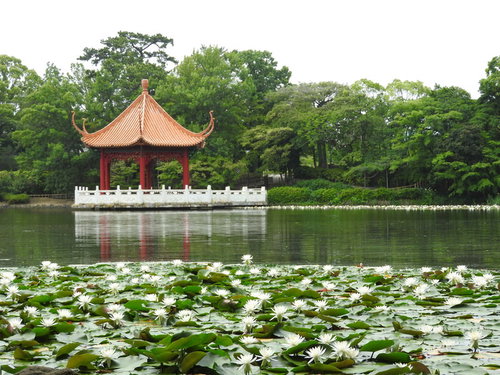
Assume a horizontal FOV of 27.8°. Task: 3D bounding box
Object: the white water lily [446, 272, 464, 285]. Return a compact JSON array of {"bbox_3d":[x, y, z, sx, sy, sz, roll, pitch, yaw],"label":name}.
[{"bbox_3d":[2.440,1.081,12.005,0.190,0.110,0.170,0,0,0],"label":"white water lily"}]

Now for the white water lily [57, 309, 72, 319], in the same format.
[{"bbox_3d":[-1.688,1.146,9.200,0.146,0.076,0.146,0,0,0],"label":"white water lily"}]

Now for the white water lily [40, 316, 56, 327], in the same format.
[{"bbox_3d":[-1.774,1.182,8.921,0.141,0.071,0.141,0,0,0],"label":"white water lily"}]

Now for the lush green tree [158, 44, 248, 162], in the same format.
[{"bbox_3d":[-3.679,-5.380,80.000,7.437,11.552,7.121,0,0,0],"label":"lush green tree"}]

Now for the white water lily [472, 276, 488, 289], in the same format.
[{"bbox_3d":[2.622,1.081,11.500,0.182,0.110,0.170,0,0,0],"label":"white water lily"}]

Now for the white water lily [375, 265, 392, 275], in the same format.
[{"bbox_3d":[1.900,1.172,14.393,0.207,0.116,0.207,0,0,0],"label":"white water lily"}]

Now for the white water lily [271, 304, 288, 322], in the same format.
[{"bbox_3d":[0.225,0.965,7.711,0.137,0.122,0.137,0,0,0],"label":"white water lily"}]

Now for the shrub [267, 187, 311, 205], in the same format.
[{"bbox_3d":[2.970,0.617,78.000,3.500,1.450,2.500,0,0,0],"label":"shrub"}]

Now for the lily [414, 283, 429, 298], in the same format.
[{"bbox_3d":[1.798,1.080,10.620,0.145,0.140,0.145,0,0,0],"label":"lily"}]

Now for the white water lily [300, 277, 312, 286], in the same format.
[{"bbox_3d":[0.691,1.150,12.366,0.147,0.107,0.147,0,0,0],"label":"white water lily"}]

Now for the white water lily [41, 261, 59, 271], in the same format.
[{"bbox_3d":[-2.536,0.995,12.819,0.228,0.106,0.140,0,0,0],"label":"white water lily"}]

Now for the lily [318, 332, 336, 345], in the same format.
[{"bbox_3d":[0.496,0.977,6.498,0.119,0.070,0.119,0,0,0],"label":"lily"}]

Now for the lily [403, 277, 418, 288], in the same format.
[{"bbox_3d":[1.982,1.175,12.444,0.170,0.118,0.170,0,0,0],"label":"lily"}]

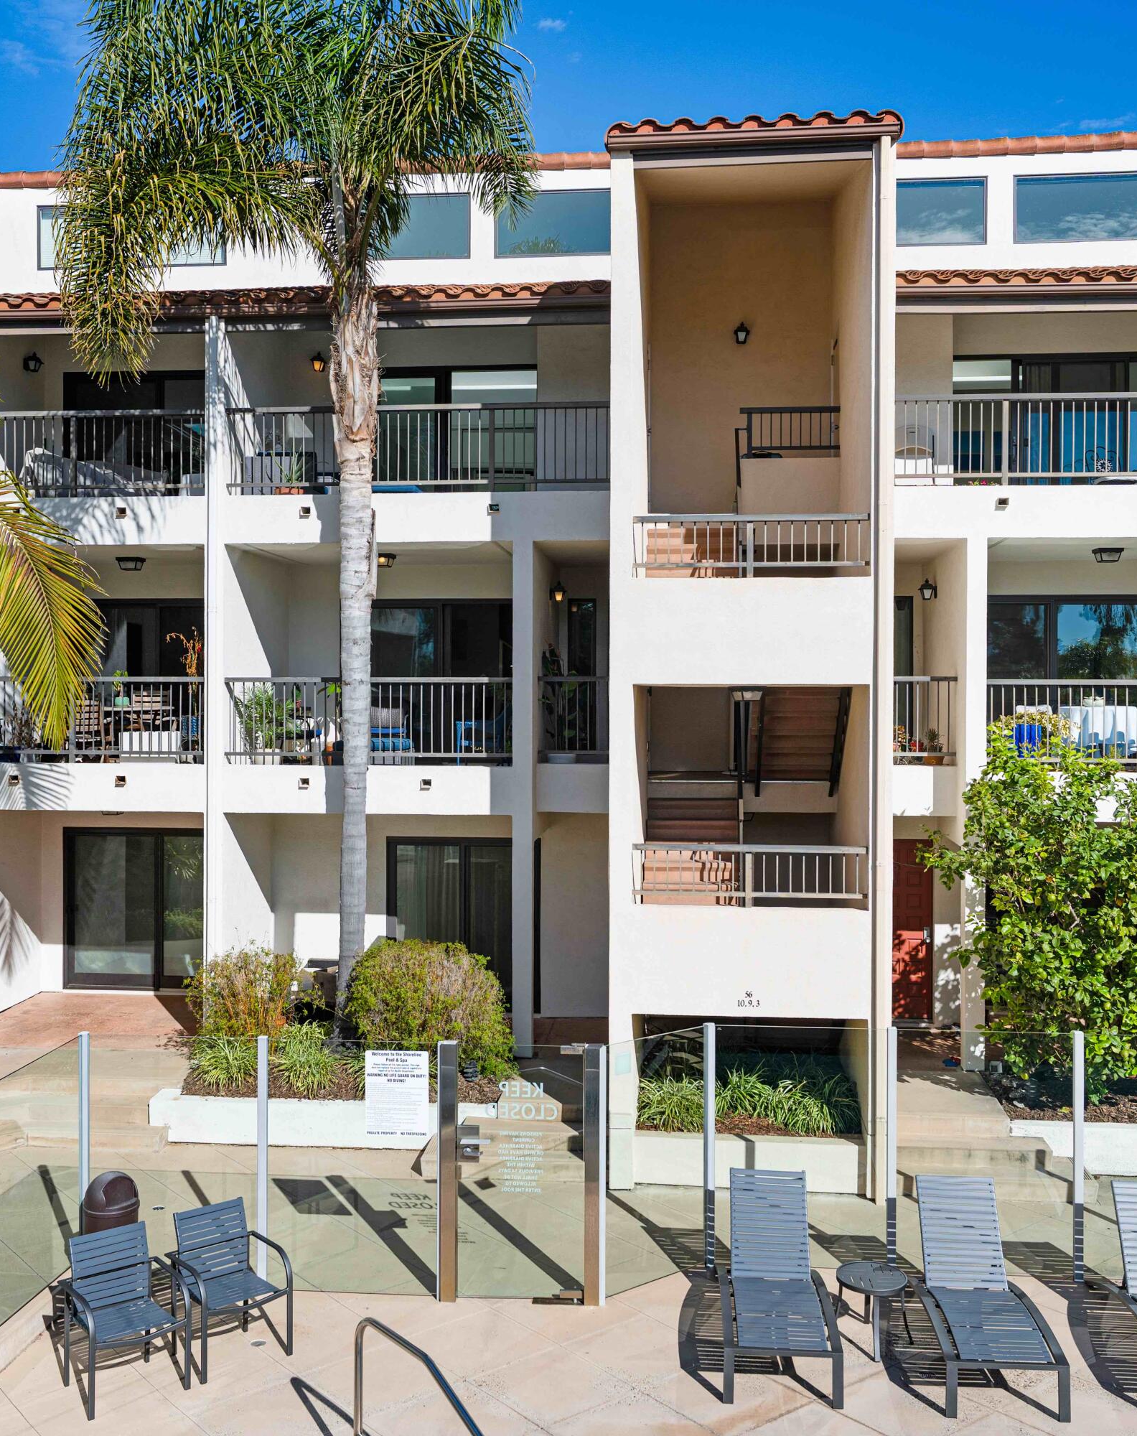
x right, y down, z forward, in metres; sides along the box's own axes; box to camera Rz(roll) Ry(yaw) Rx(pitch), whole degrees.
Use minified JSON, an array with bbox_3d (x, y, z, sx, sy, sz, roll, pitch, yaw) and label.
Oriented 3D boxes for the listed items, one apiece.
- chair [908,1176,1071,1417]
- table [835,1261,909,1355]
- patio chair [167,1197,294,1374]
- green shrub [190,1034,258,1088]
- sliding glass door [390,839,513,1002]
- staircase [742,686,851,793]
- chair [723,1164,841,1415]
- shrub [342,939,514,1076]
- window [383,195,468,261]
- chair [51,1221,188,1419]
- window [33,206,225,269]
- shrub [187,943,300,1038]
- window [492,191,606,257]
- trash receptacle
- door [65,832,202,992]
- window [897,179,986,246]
[{"bbox_3d":[2.547,3.515,8.895,0.680,0.870,1.620,0,0,5],"label":"chair"},{"bbox_3d":[1.938,3.764,9.140,0.510,0.430,0.510,0,0,6],"label":"table"},{"bbox_3d":[-2.137,3.541,8.957,0.610,0.860,0.600,0,0,-41],"label":"patio chair"},{"bbox_3d":[-3.376,3.282,14.070,0.630,0.440,0.600,0,0,6],"label":"green shrub"},{"bbox_3d":[-1.206,2.415,16.650,1.820,2.040,0.120,0,0,6],"label":"sliding glass door"},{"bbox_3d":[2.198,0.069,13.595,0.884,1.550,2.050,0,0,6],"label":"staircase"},{"bbox_3d":[1.322,3.547,9.183,0.700,0.860,1.800,0,0,6],"label":"chair"},{"bbox_3d":[-1.359,2.756,13.818,1.620,1.300,1.400,0,0,6],"label":"shrub"},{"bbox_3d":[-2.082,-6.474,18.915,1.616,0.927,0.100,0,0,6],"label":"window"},{"bbox_3d":[-2.723,3.650,8.782,0.600,0.900,0.600,0,0,-39],"label":"chair"},{"bbox_3d":[-5.889,-6.476,19.345,2.663,0.925,0.100,0,0,6],"label":"window"},{"bbox_3d":[-3.287,2.879,14.518,1.070,1.150,0.970,0,0,6],"label":"shrub"},{"bbox_3d":[-0.083,-6.007,17.469,1.612,0.789,0.100,0,0,6],"label":"window"},{"bbox_3d":[-3.037,3.467,9.522,0.380,0.920,0.380,1,0,42],"label":"trash receptacle"},{"bbox_3d":[-5.501,2.424,18.196,1.856,2.021,0.100,0,0,6],"label":"door"},{"bbox_3d":[4.137,-5.979,17.023,1.612,0.797,0.100,0,0,6],"label":"window"}]

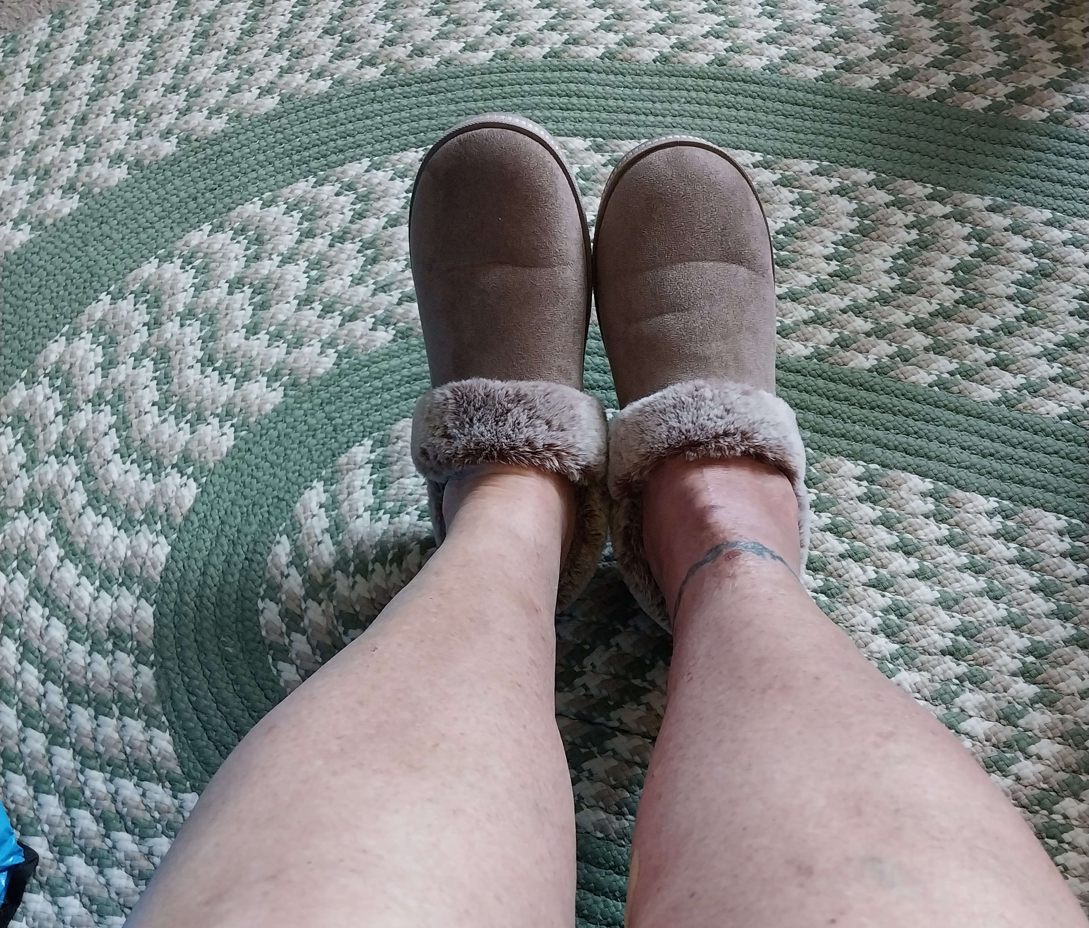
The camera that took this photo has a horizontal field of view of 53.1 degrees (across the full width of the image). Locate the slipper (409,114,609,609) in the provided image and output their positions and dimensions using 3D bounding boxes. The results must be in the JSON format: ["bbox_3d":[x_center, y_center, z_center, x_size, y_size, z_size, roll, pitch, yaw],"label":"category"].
[{"bbox_3d":[-0.023,-0.061,0.633,0.113,0.115,0.285,-3,99,-1],"label":"slipper"}]

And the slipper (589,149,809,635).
[{"bbox_3d":[0.087,-0.049,0.622,0.113,0.115,0.285,-2,97,-1],"label":"slipper"}]

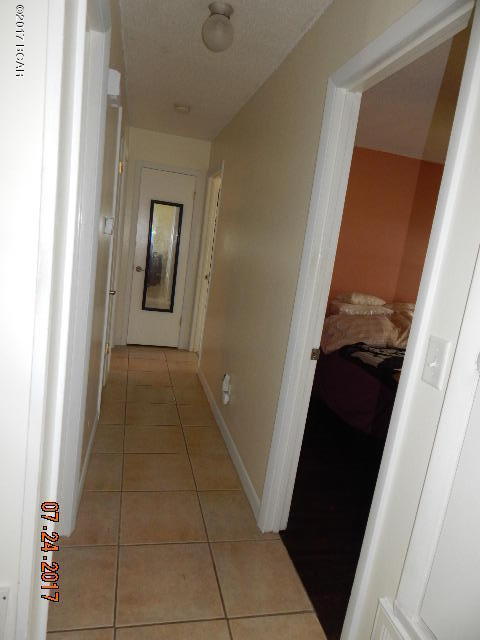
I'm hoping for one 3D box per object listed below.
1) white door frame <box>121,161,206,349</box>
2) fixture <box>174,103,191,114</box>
[{"bbox_3d":[-0.910,-0.698,4.783,0.770,2.100,0.110,5,10,-15],"label":"white door frame"},{"bbox_3d":[-0.504,-1.839,3.556,0.140,0.045,0.140,5,10,-15],"label":"fixture"}]

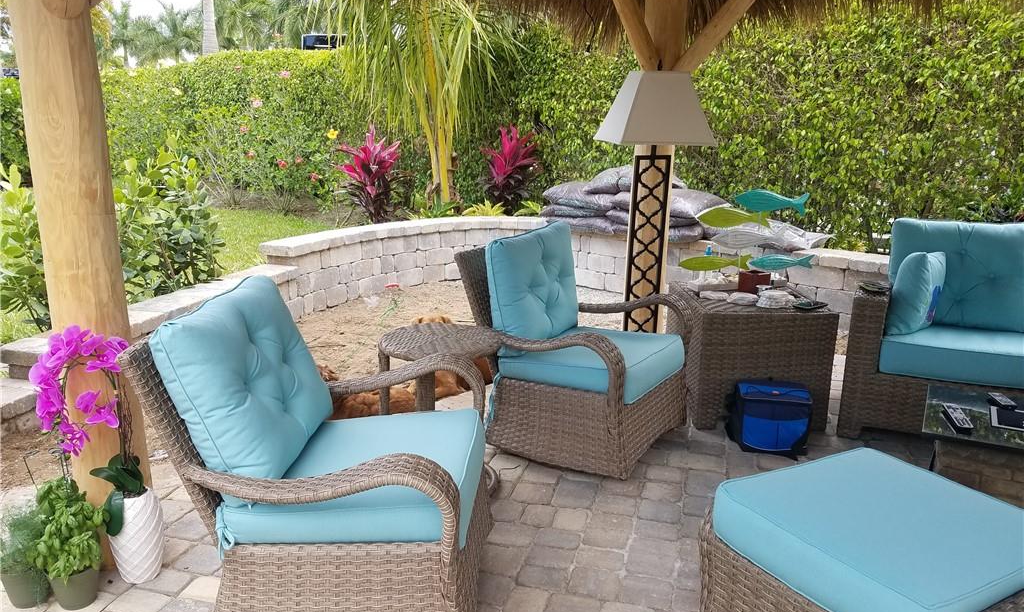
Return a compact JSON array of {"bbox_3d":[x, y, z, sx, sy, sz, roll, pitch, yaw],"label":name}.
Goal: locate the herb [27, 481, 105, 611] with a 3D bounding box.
[{"bbox_3d":[-1.295,0.690,2.264,0.200,0.375,0.200,1,16,0],"label":"herb"}]

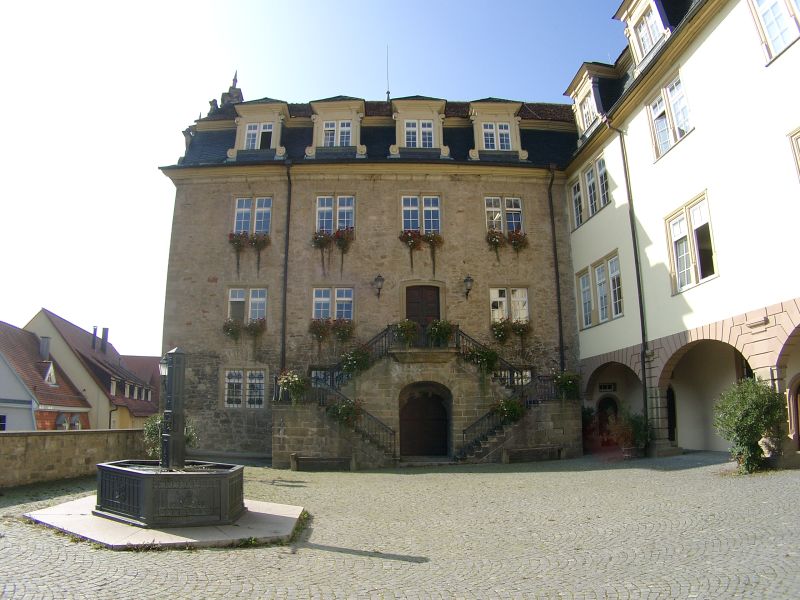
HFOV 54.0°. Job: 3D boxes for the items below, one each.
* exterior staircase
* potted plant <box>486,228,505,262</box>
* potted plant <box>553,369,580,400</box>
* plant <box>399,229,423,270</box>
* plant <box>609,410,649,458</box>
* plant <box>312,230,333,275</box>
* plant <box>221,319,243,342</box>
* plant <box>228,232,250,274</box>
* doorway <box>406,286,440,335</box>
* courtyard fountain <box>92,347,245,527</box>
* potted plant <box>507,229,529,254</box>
[{"bbox_3d":[0.814,3.502,29.747,11.200,5.100,2.800,0,-9,-2],"label":"exterior staircase"},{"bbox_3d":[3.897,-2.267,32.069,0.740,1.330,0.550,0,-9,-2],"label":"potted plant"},{"bbox_3d":[6.027,3.112,28.446,1.020,1.040,0.700,0,-9,-2],"label":"potted plant"},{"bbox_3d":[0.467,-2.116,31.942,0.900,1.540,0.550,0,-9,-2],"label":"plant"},{"bbox_3d":[7.557,4.392,25.873,1.400,1.620,1.300,0,-9,-2],"label":"plant"},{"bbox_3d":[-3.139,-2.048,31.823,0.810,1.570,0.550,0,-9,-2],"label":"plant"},{"bbox_3d":[-6.657,1.191,31.232,0.790,0.920,0.550,0,-9,-2],"label":"plant"},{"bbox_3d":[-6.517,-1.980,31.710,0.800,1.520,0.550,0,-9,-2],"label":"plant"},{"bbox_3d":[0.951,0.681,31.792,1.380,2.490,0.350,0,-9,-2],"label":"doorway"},{"bbox_3d":[-3.550,2.098,12.325,2.250,2.700,2.050,4,-10,-28],"label":"courtyard fountain"},{"bbox_3d":[4.802,-2.392,32.115,0.900,1.090,0.550,0,-9,-2],"label":"potted plant"}]

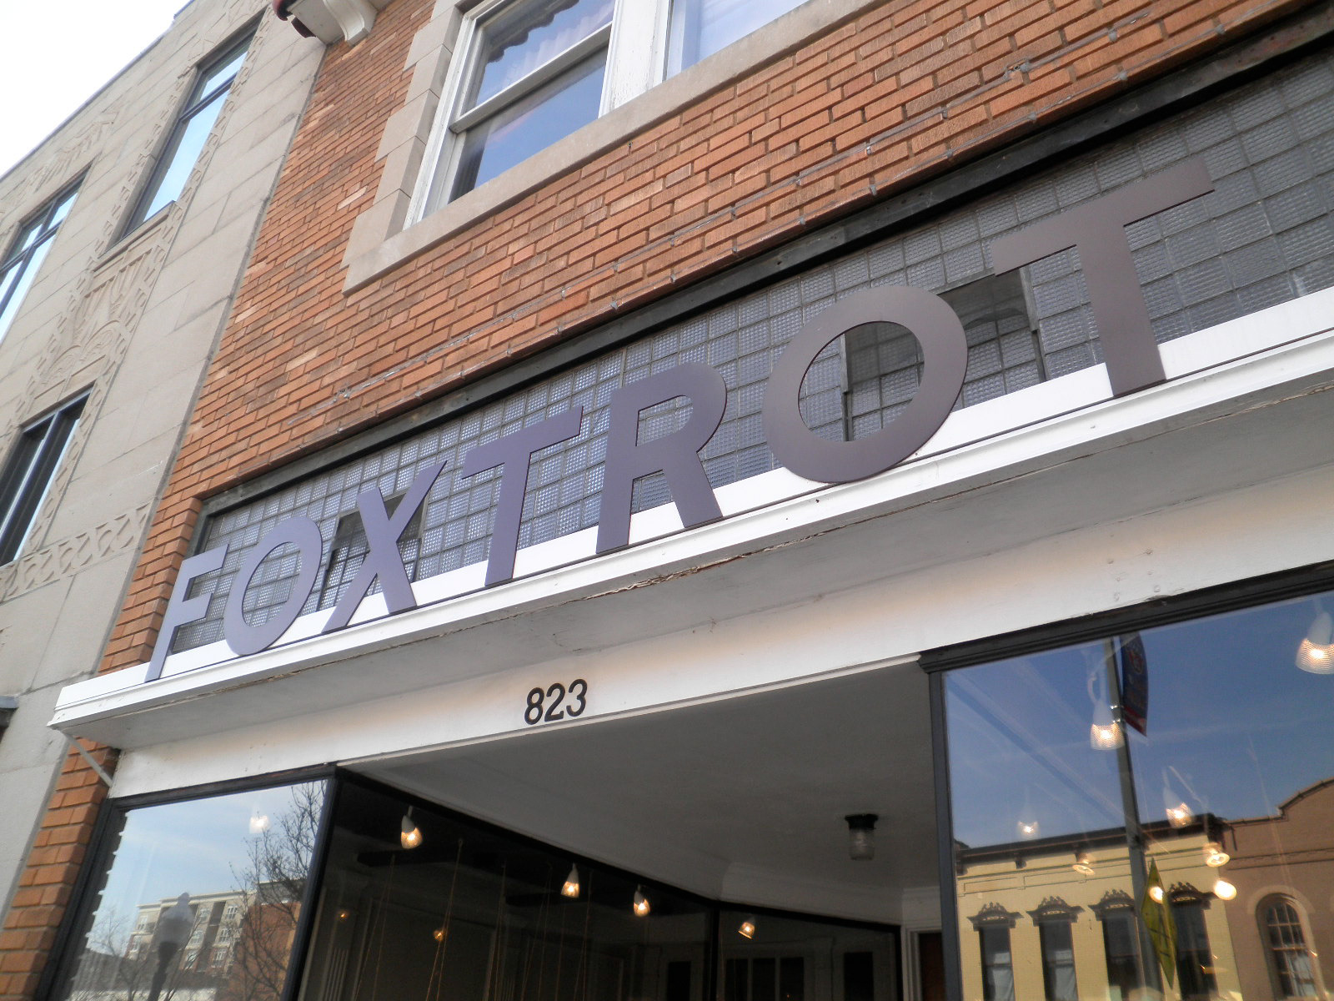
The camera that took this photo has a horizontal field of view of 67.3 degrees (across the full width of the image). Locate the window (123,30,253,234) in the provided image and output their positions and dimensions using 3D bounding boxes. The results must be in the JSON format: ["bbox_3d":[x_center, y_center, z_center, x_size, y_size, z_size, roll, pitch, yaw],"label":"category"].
[{"bbox_3d":[-3.507,-2.787,7.558,1.010,2.100,0.140,-17,-37,31],"label":"window"}]

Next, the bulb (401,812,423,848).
[{"bbox_3d":[-0.894,1.160,3.542,0.074,0.128,0.074,-17,-37,31],"label":"bulb"}]

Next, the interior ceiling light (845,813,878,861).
[{"bbox_3d":[0.588,1.011,3.004,0.106,0.125,0.106,-17,-37,31],"label":"interior ceiling light"}]

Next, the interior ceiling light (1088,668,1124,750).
[{"bbox_3d":[0.960,0.457,2.225,0.076,0.178,0.076,-17,-37,31],"label":"interior ceiling light"}]

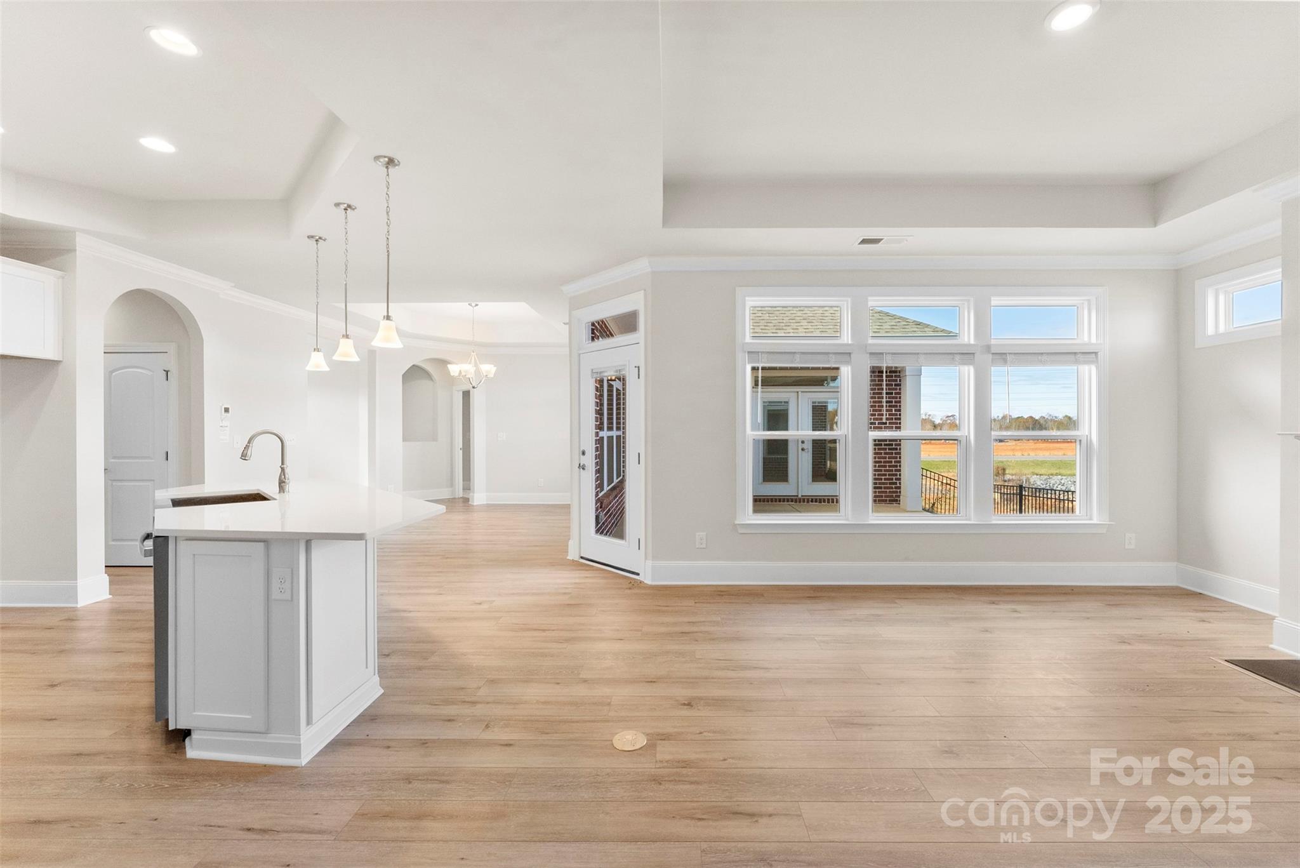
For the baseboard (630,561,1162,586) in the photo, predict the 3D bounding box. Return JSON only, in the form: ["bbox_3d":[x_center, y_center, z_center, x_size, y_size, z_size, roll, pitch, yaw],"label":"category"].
[{"bbox_3d":[2.200,1.177,4.280,4.470,0.195,0.020,0,0,1],"label":"baseboard"}]

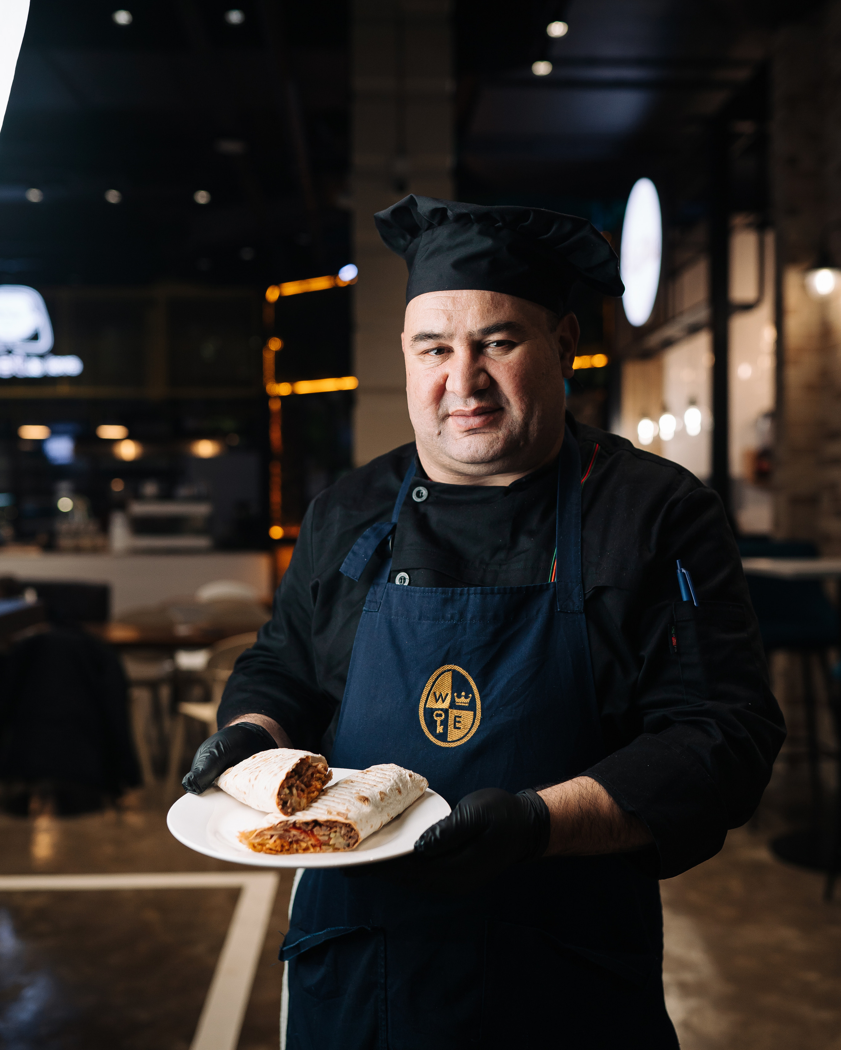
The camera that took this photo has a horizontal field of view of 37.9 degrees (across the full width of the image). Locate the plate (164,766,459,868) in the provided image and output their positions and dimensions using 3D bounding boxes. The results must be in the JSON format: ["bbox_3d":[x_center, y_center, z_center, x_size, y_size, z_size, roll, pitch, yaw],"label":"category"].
[{"bbox_3d":[-0.097,0.264,1.092,0.253,0.025,0.253,1,7,0],"label":"plate"}]

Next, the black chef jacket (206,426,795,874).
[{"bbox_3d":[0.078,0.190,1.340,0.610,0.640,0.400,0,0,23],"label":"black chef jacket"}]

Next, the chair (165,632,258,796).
[{"bbox_3d":[-0.870,0.920,5.880,0.490,0.830,0.530,-1,1,-29],"label":"chair"}]

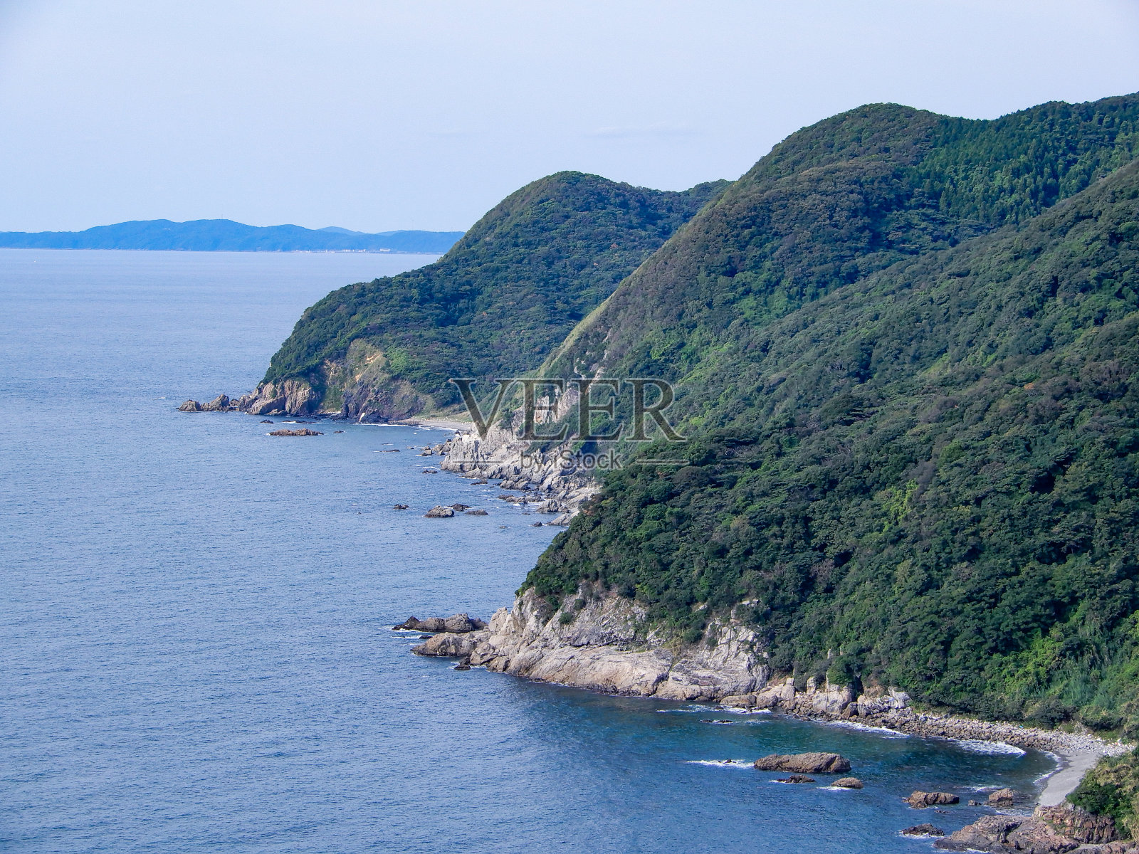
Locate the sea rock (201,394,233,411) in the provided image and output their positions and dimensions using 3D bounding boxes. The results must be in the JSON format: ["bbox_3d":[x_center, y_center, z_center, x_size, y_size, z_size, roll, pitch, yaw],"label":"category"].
[{"bbox_3d":[-209.457,-14.299,2350.000,18.800,9.500,14.000,0,3,-5],"label":"sea rock"}]

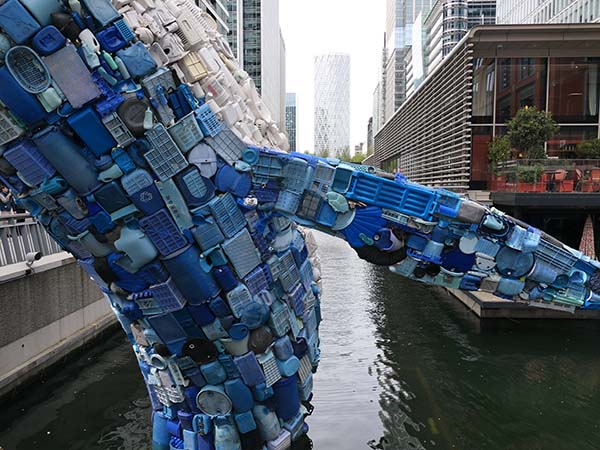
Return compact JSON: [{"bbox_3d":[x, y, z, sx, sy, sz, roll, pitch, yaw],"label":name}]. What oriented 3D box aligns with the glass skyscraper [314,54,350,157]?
[{"bbox_3d":[59.685,-191.201,842.143,62.000,218.000,34.000,1,6,5],"label":"glass skyscraper"}]

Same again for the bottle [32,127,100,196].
[{"bbox_3d":[-3.030,-0.828,6.100,0.360,0.930,0.360,-39,32,-17],"label":"bottle"}]

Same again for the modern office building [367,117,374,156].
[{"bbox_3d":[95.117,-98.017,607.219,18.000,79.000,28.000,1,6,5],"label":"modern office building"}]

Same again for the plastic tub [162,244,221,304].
[{"bbox_3d":[-1.565,0.743,6.750,0.510,0.790,0.510,-33,17,-14],"label":"plastic tub"}]

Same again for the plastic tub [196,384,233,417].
[{"bbox_3d":[-1.251,2.554,6.850,0.480,0.480,0.220,25,21,0],"label":"plastic tub"}]

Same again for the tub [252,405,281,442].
[{"bbox_3d":[-0.483,2.933,6.950,0.310,0.480,0.290,-21,1,0],"label":"tub"}]

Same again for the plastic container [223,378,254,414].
[{"bbox_3d":[-0.892,2.521,6.900,0.310,0.430,0.260,-20,4,-14],"label":"plastic container"}]

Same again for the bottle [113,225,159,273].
[{"bbox_3d":[-2.212,0.319,6.350,0.370,0.520,0.300,-30,19,-18],"label":"bottle"}]

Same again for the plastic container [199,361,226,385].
[{"bbox_3d":[-1.273,2.166,6.850,0.290,0.270,0.230,-20,8,-16],"label":"plastic container"}]

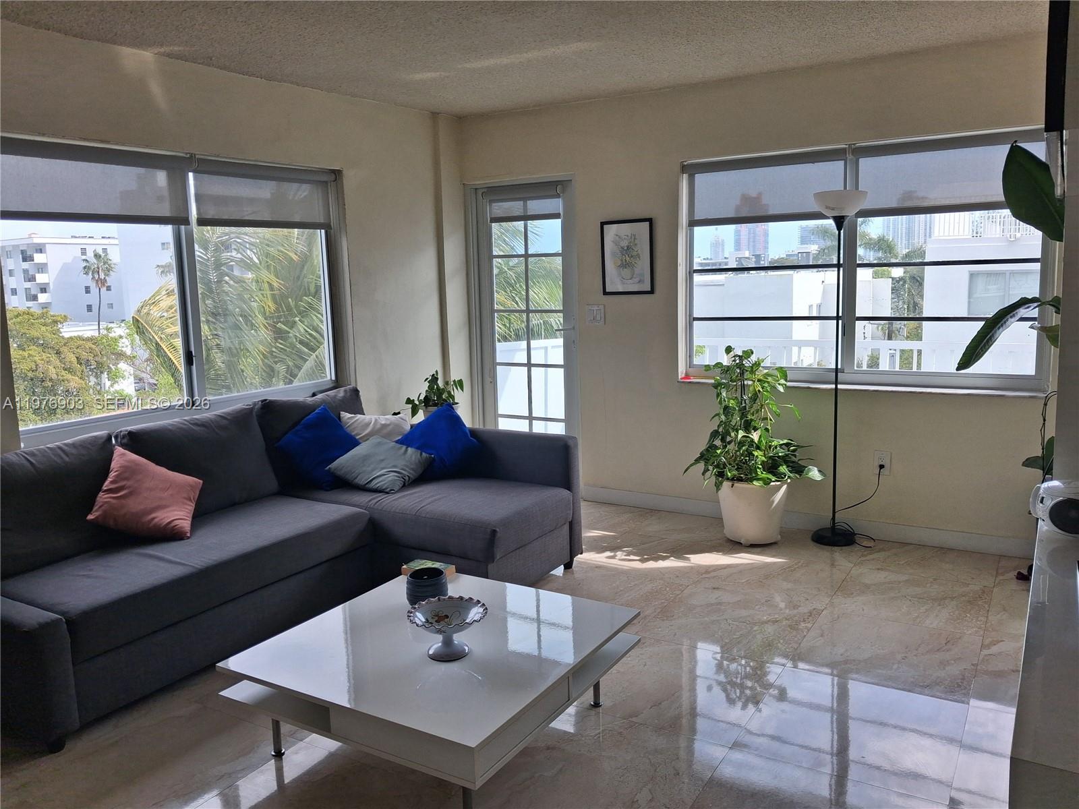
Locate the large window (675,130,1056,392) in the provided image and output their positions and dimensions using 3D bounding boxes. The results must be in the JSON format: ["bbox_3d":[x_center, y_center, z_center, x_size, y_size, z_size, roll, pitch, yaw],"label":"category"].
[{"bbox_3d":[1.569,-0.693,4.297,1.770,1.200,0.120,4,11,31],"label":"large window"}]

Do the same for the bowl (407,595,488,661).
[{"bbox_3d":[-0.275,0.685,2.533,0.246,0.132,0.246,-2,9,0],"label":"bowl"}]

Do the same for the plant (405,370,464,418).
[{"bbox_3d":[-0.608,0.006,4.980,0.330,0.420,0.310,-2,9,0],"label":"plant"}]

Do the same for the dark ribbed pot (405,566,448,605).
[{"bbox_3d":[-0.390,0.639,2.918,0.143,0.108,0.143,-2,9,0],"label":"dark ribbed pot"}]

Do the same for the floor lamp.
[{"bbox_3d":[1.504,-0.163,4.260,0.265,1.770,0.265,4,11,31],"label":"floor lamp"}]

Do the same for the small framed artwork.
[{"bbox_3d":[0.504,-0.851,4.881,0.332,0.427,0.020,4,11,31],"label":"small framed artwork"}]

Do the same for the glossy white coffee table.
[{"bbox_3d":[-0.308,0.885,2.692,0.950,0.310,0.950,4,11,31],"label":"glossy white coffee table"}]

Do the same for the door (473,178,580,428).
[{"bbox_3d":[-0.075,-0.394,5.375,0.730,1.970,0.080,4,11,31],"label":"door"}]

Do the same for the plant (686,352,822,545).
[{"bbox_3d":[1.112,0.207,4.398,0.620,1.020,0.560,4,11,31],"label":"plant"}]

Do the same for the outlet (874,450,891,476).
[{"bbox_3d":[1.758,0.303,4.314,0.073,0.118,0.012,4,11,31],"label":"outlet"}]

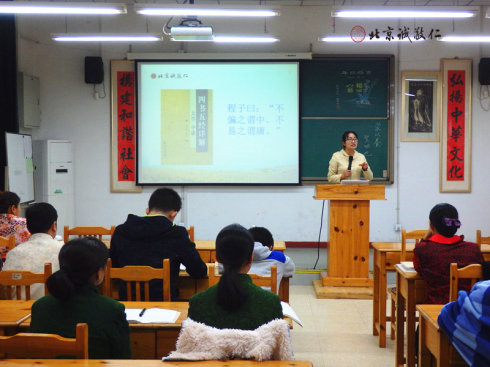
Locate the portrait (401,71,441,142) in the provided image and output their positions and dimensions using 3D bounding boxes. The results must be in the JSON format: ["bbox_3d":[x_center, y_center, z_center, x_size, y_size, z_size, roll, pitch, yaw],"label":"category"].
[{"bbox_3d":[2.347,-1.023,8.480,0.520,0.950,0.035,0,4,2],"label":"portrait"}]

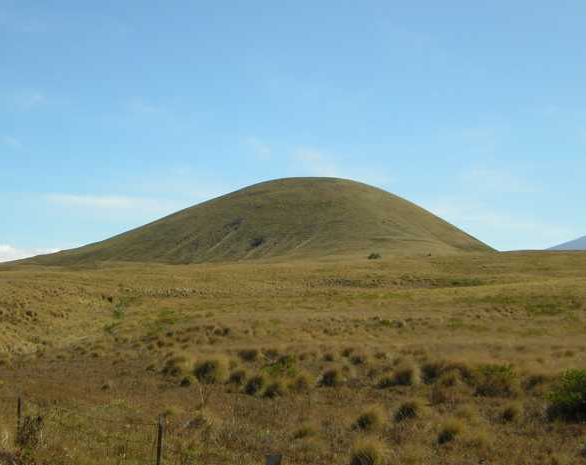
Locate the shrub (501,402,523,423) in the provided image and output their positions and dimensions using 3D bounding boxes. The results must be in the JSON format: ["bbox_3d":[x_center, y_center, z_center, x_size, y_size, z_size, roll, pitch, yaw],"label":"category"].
[{"bbox_3d":[6.189,5.122,27.524,0.607,0.529,0.571,0,-2,0],"label":"shrub"}]

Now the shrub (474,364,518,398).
[{"bbox_3d":[6.799,5.003,32.474,1.433,1.062,1.165,0,-2,0],"label":"shrub"}]

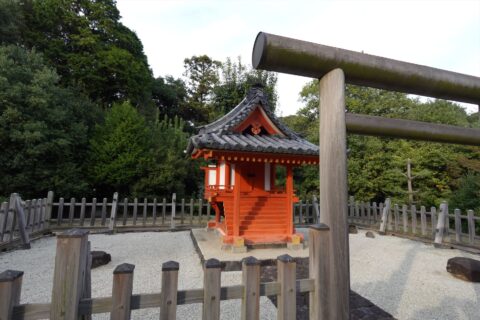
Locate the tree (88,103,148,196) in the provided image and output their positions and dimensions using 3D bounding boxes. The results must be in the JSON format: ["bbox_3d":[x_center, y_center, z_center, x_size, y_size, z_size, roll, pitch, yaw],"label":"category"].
[{"bbox_3d":[-5.502,-0.209,10.593,2.700,4.864,2.700,2,-5,-16],"label":"tree"}]

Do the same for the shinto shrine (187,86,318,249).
[{"bbox_3d":[0.294,0.138,5.590,2.860,3.380,2.680,2,-5,-16],"label":"shinto shrine"}]

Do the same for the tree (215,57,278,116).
[{"bbox_3d":[0.398,-3.027,20.493,5.600,11.928,5.600,2,-5,-16],"label":"tree"}]

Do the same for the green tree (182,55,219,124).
[{"bbox_3d":[-3.699,-3.409,21.955,3.600,12.823,3.600,2,-5,-16],"label":"green tree"}]

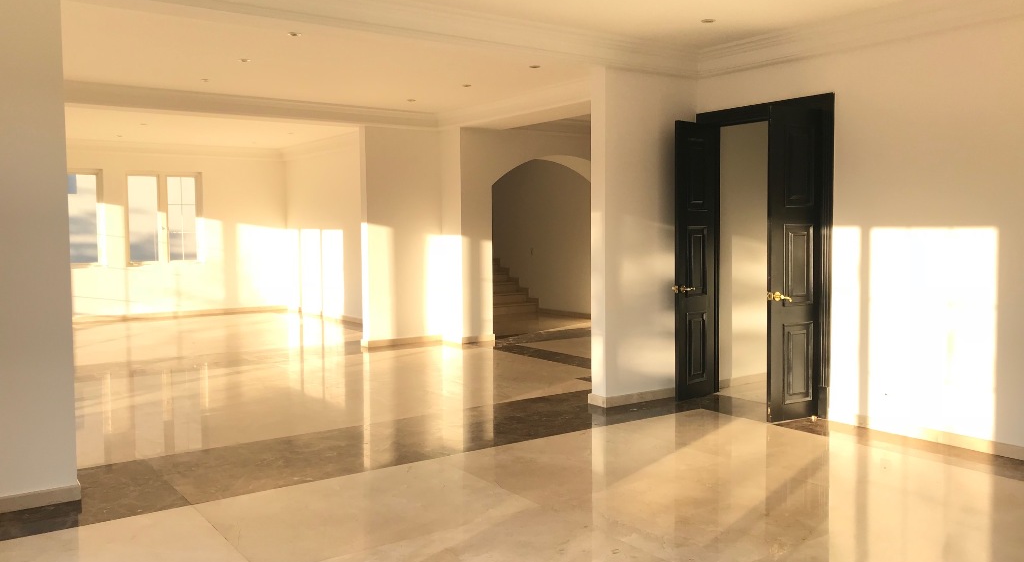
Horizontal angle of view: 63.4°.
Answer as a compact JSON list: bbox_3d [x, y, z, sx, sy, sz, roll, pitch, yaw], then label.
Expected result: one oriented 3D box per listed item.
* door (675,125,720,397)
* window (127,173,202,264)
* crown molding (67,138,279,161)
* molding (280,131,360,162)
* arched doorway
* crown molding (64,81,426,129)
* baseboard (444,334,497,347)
[{"bbox_3d":[1.631,-0.172,7.307,0.513,2.416,0.049,-3,5,-35],"label":"door"},{"bbox_3d":[-5.900,-1.056,14.105,1.232,1.568,0.138,-3,5,-35],"label":"window"},{"bbox_3d":[-5.650,-2.241,14.023,3.749,0.207,0.168,-3,5,-35],"label":"crown molding"},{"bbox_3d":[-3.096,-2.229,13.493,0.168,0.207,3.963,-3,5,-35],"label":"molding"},{"bbox_3d":[0.562,-0.504,11.855,2.410,2.514,0.627,-3,5,-35],"label":"arched doorway"},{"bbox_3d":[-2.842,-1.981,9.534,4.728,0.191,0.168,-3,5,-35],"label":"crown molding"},{"bbox_3d":[-0.550,0.769,11.031,0.528,0.101,0.428,-3,5,-35],"label":"baseboard"}]

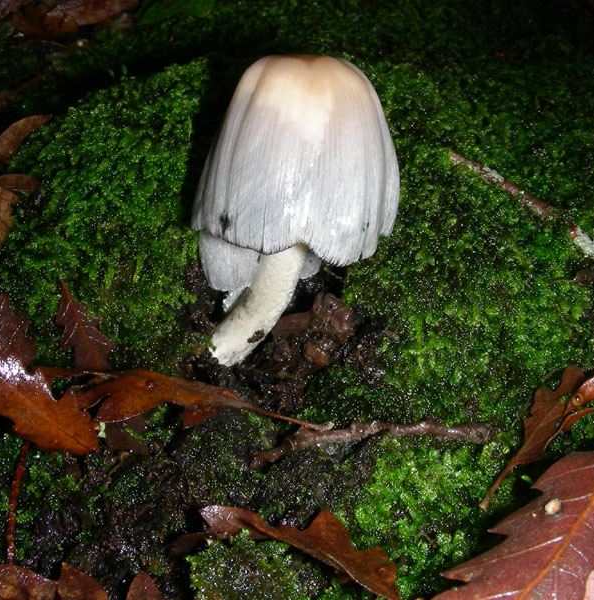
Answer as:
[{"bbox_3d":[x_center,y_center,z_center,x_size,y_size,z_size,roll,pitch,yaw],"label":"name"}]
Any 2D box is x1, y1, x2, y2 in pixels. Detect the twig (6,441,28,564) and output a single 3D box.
[{"bbox_3d":[-0.082,0.059,0.258,0.005,0.004,0.043,-5,42,-6],"label":"twig"}]

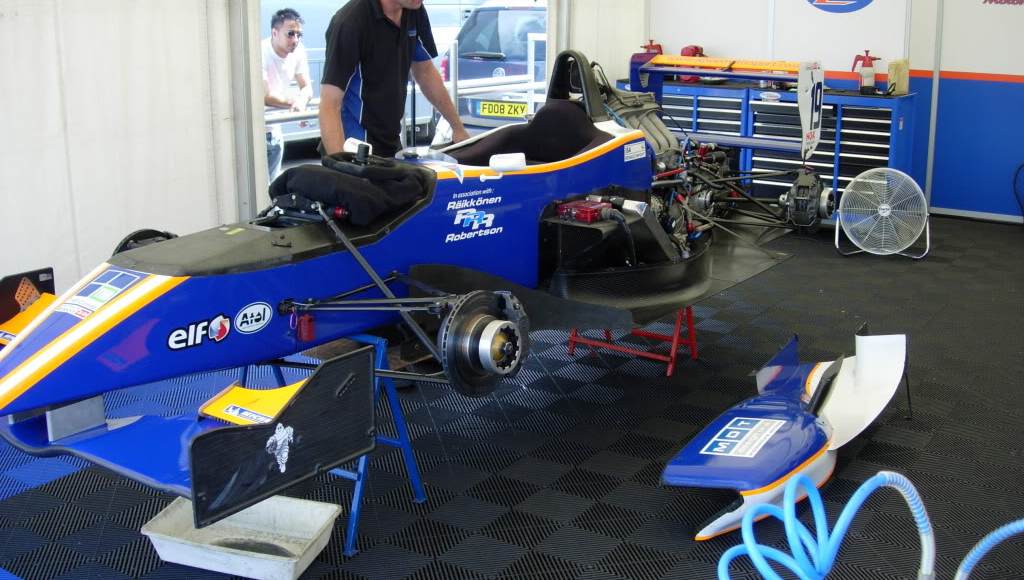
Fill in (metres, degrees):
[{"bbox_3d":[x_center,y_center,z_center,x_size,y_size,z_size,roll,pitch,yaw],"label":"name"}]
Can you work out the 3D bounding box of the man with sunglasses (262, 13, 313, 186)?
[{"bbox_3d":[-1.331,-0.803,6.283,0.500,1.550,0.520,-12,19,-41],"label":"man with sunglasses"}]

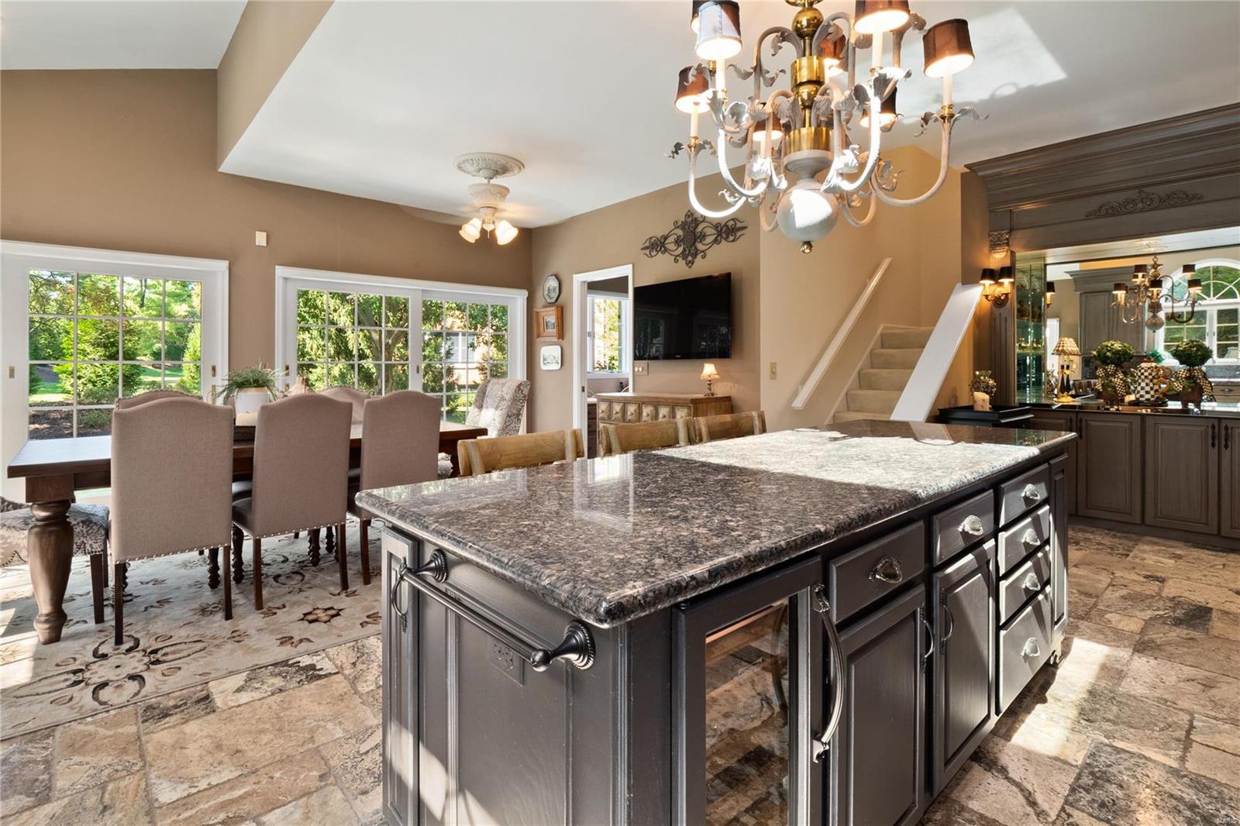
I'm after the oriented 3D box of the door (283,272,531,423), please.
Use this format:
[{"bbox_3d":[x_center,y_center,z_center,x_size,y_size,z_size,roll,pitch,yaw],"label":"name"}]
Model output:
[{"bbox_3d":[-2.160,-0.370,5.920,2.620,2.110,0.140,-3,5,-40],"label":"door"}]

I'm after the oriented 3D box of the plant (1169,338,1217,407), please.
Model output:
[{"bbox_3d":[4.030,-0.275,3.890,0.230,0.470,0.240,-3,5,-41],"label":"plant"}]

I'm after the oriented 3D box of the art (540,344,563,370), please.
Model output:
[{"bbox_3d":[-0.730,-0.586,5.850,0.030,0.260,0.340,-4,5,-42],"label":"art"}]

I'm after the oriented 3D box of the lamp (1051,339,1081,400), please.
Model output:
[{"bbox_3d":[3.620,-0.348,4.480,0.185,0.520,0.185,-3,5,-41],"label":"lamp"}]

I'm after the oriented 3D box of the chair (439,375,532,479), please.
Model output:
[{"bbox_3d":[-1.234,0.277,4.583,0.680,1.110,0.540,-4,5,-42],"label":"chair"}]

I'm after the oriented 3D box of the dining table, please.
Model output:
[{"bbox_3d":[-2.267,0.528,3.670,2.330,0.790,1.150,-4,5,-42],"label":"dining table"}]

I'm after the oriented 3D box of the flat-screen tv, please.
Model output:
[{"bbox_3d":[0.480,-0.742,4.420,0.070,0.630,1.030,-4,5,-42],"label":"flat-screen tv"}]

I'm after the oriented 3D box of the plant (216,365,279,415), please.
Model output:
[{"bbox_3d":[-2.180,-0.100,3.220,0.310,0.330,0.300,-3,5,-42],"label":"plant"}]

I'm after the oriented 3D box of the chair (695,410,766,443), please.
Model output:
[{"bbox_3d":[0.765,0.507,2.760,0.540,0.980,0.550,-3,4,-44],"label":"chair"}]

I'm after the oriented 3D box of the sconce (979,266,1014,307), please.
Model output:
[{"bbox_3d":[3.090,-1.030,4.500,0.170,0.330,0.240,-3,5,-41],"label":"sconce"}]

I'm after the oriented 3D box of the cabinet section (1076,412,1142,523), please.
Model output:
[{"bbox_3d":[3.710,0.375,4.170,0.345,0.750,0.550,3,4,44],"label":"cabinet section"}]

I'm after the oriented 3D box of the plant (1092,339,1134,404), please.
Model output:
[{"bbox_3d":[4.130,-0.344,4.610,0.260,0.520,0.260,-4,5,-42],"label":"plant"}]

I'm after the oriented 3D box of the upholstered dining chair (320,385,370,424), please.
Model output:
[{"bbox_3d":[-2.270,0.304,4.630,0.480,1.070,0.620,-4,5,-42],"label":"upholstered dining chair"}]

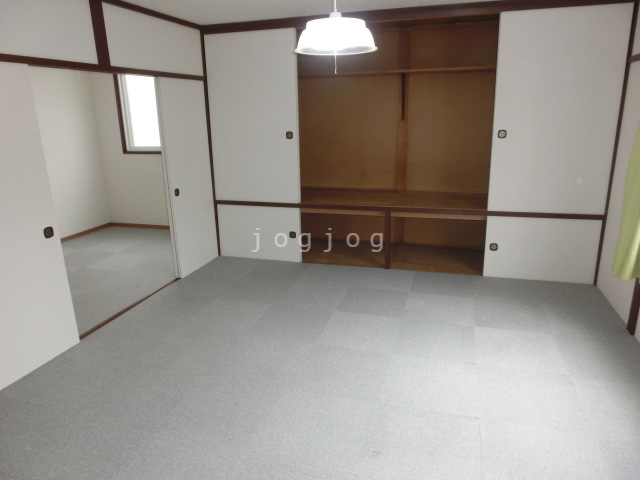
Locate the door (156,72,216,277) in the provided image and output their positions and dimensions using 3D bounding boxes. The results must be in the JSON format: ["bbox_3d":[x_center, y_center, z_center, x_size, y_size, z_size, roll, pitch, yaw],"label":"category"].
[{"bbox_3d":[-1.234,-0.587,4.240,0.040,1.770,0.710,4,17,16],"label":"door"}]

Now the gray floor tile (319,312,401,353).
[{"bbox_3d":[0.293,0.639,3.103,0.500,0.010,0.500,4,17,16],"label":"gray floor tile"}]

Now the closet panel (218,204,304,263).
[{"bbox_3d":[-0.622,-0.073,4.604,0.925,0.572,0.035,3,17,16],"label":"closet panel"}]

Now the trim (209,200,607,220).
[{"bbox_3d":[0.613,-0.284,4.093,3.521,0.043,0.050,3,17,16],"label":"trim"}]

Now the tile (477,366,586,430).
[{"bbox_3d":[1.109,0.837,2.365,0.500,0.010,0.500,4,17,16],"label":"tile"}]

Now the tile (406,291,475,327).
[{"bbox_3d":[0.914,0.532,3.423,0.500,0.010,0.500,4,17,16],"label":"tile"}]

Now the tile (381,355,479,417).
[{"bbox_3d":[0.612,0.779,2.446,0.500,0.010,0.500,3,17,16],"label":"tile"}]

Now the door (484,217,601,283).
[{"bbox_3d":[1.883,0.078,3.818,0.872,0.557,0.030,3,17,16],"label":"door"}]

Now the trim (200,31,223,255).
[{"bbox_3d":[-1.077,-0.873,4.429,0.045,2.174,0.045,3,17,16],"label":"trim"}]

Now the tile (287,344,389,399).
[{"bbox_3d":[0.134,0.750,2.584,0.500,0.010,0.500,3,17,16],"label":"tile"}]

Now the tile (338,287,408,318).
[{"bbox_3d":[0.435,0.502,3.562,0.500,0.010,0.500,4,17,16],"label":"tile"}]

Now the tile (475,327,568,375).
[{"bbox_3d":[1.229,0.674,2.768,0.500,0.010,0.500,3,17,16],"label":"tile"}]

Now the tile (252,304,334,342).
[{"bbox_3d":[-0.186,0.609,3.242,0.500,0.010,0.500,4,17,16],"label":"tile"}]

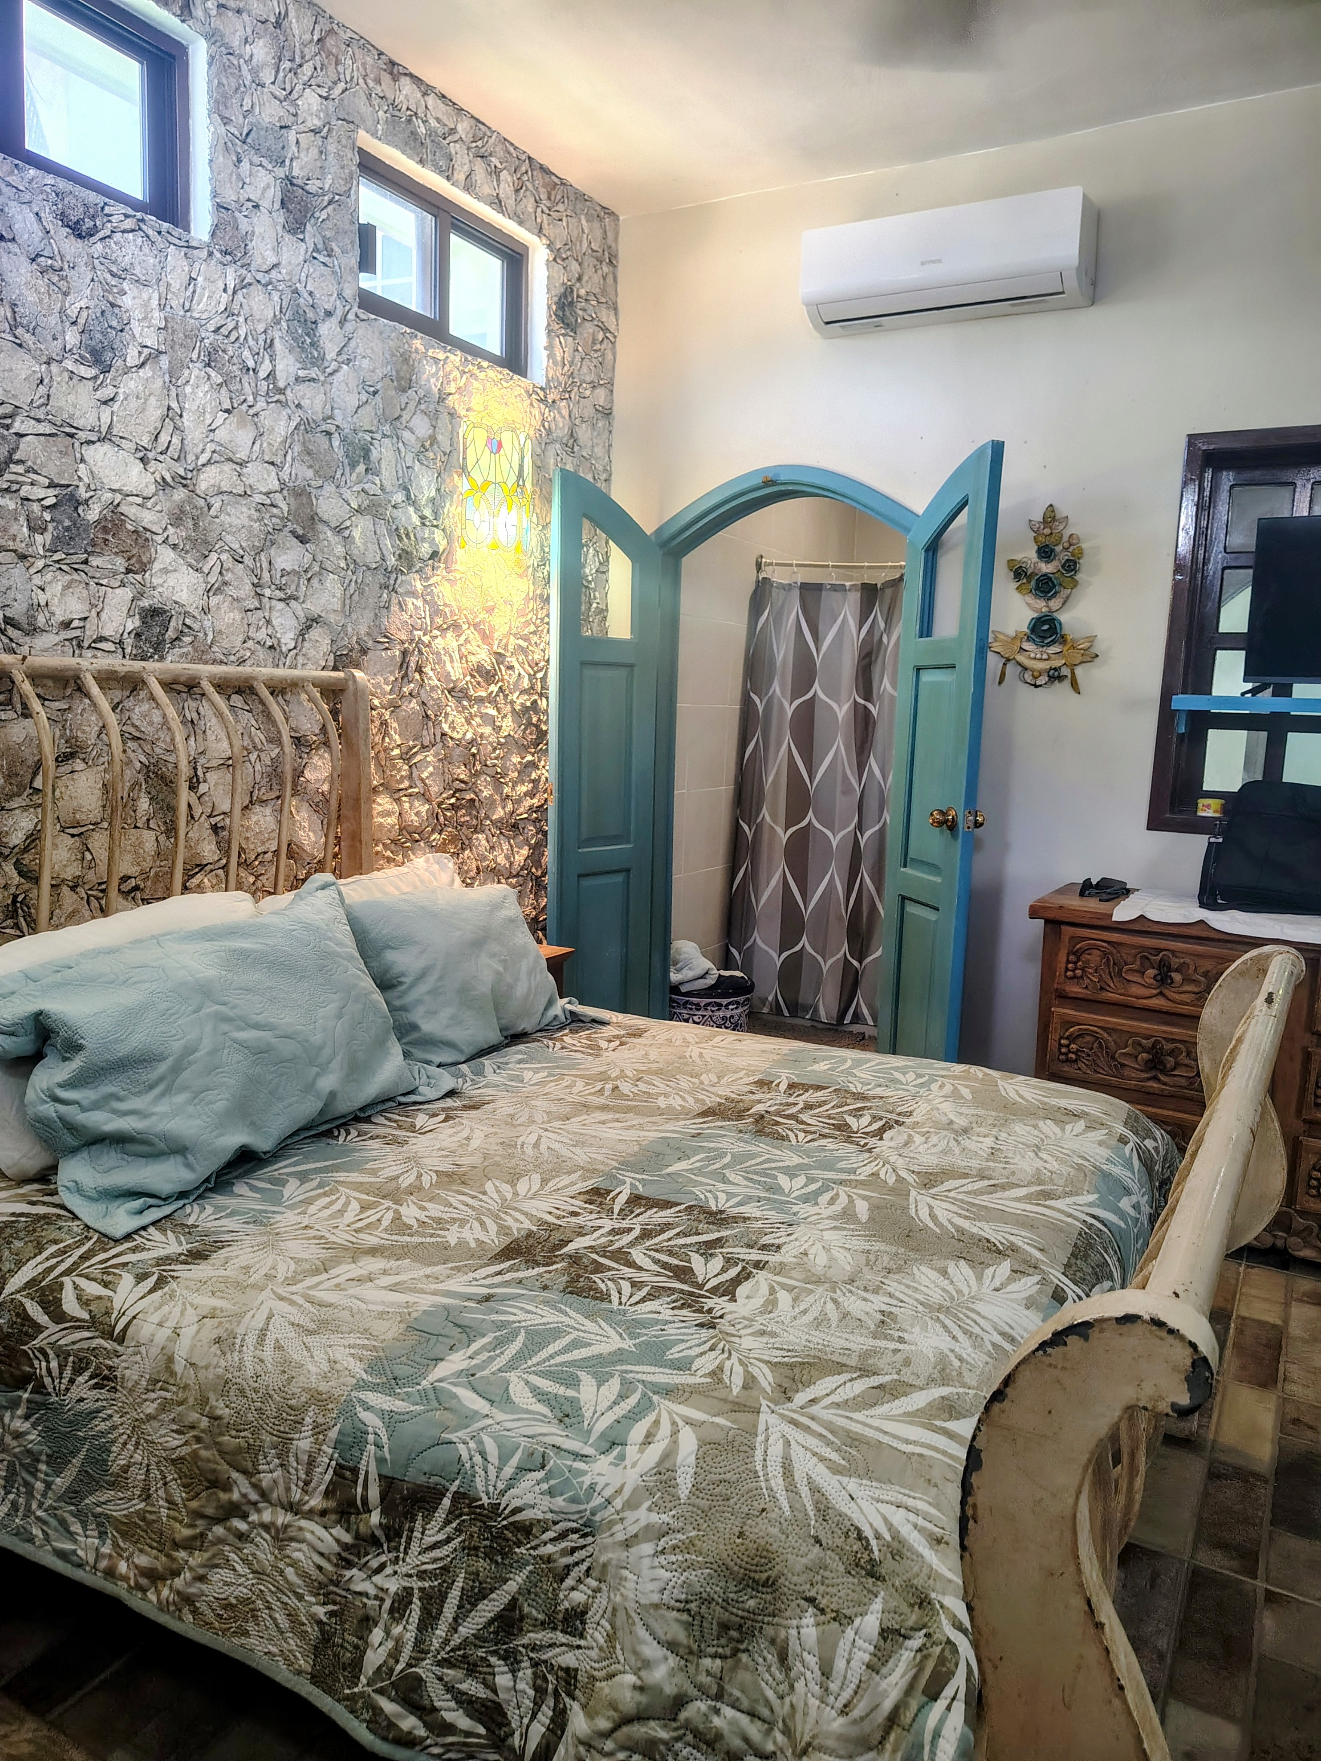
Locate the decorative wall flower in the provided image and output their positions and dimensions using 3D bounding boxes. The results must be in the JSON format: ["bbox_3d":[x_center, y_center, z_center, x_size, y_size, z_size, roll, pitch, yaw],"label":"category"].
[{"bbox_3d":[1.134,-0.832,3.605,0.320,0.550,0.060,6,10,28],"label":"decorative wall flower"}]

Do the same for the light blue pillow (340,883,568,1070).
[{"bbox_3d":[-0.431,0.192,2.504,0.180,0.400,0.600,-36,-11,28],"label":"light blue pillow"}]

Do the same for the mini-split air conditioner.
[{"bbox_3d":[0.836,-1.780,3.556,0.800,0.245,0.220,6,10,28],"label":"mini-split air conditioner"}]

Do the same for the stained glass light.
[{"bbox_3d":[-0.459,-1.159,3.659,0.135,0.360,0.270,6,10,28],"label":"stained glass light"}]

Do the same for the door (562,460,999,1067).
[{"bbox_3d":[0.363,-0.280,3.947,1.430,2.120,0.460,6,10,28],"label":"door"}]

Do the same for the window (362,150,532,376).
[{"bbox_3d":[-0.646,-1.748,3.554,0.080,0.420,0.810,6,10,28],"label":"window"}]

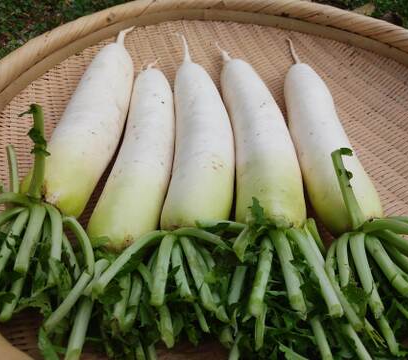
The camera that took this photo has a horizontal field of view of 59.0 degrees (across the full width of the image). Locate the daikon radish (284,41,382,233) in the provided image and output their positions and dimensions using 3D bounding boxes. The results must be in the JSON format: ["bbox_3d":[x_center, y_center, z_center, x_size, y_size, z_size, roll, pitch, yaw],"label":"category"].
[{"bbox_3d":[0.146,-0.079,0.473,0.076,0.065,0.340,-4,48,-1],"label":"daikon radish"}]

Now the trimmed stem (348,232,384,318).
[{"bbox_3d":[0.148,0.084,0.327,0.012,0.015,0.075,-1,60,2],"label":"trimmed stem"}]

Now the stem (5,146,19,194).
[{"bbox_3d":[-0.205,-0.012,0.387,0.009,0.009,0.066,-16,64,-13],"label":"stem"}]

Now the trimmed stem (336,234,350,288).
[{"bbox_3d":[0.127,0.072,0.325,0.010,0.011,0.050,6,62,7],"label":"trimmed stem"}]

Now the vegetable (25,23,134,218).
[{"bbox_3d":[-0.152,-0.114,0.517,0.080,0.080,0.369,2,50,4],"label":"vegetable"}]

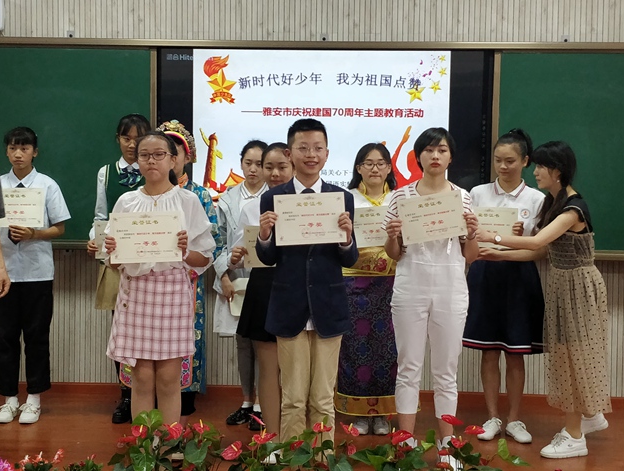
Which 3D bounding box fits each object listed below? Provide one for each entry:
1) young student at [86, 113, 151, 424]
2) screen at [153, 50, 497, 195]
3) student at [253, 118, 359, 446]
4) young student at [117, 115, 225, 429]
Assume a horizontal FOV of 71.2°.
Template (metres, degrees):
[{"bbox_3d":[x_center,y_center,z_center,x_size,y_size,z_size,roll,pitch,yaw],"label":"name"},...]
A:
[{"bbox_3d":[-0.972,0.163,2.320,0.460,1.636,0.330,1,1,0],"label":"young student"},{"bbox_3d":[0.081,-0.539,2.620,2.010,1.173,0.080,1,1,1],"label":"screen"},{"bbox_3d":[-0.020,0.243,1.920,0.460,1.517,0.360,1,1,3],"label":"student"},{"bbox_3d":[-0.741,0.204,2.280,0.500,1.613,0.360,1,1,6],"label":"young student"}]

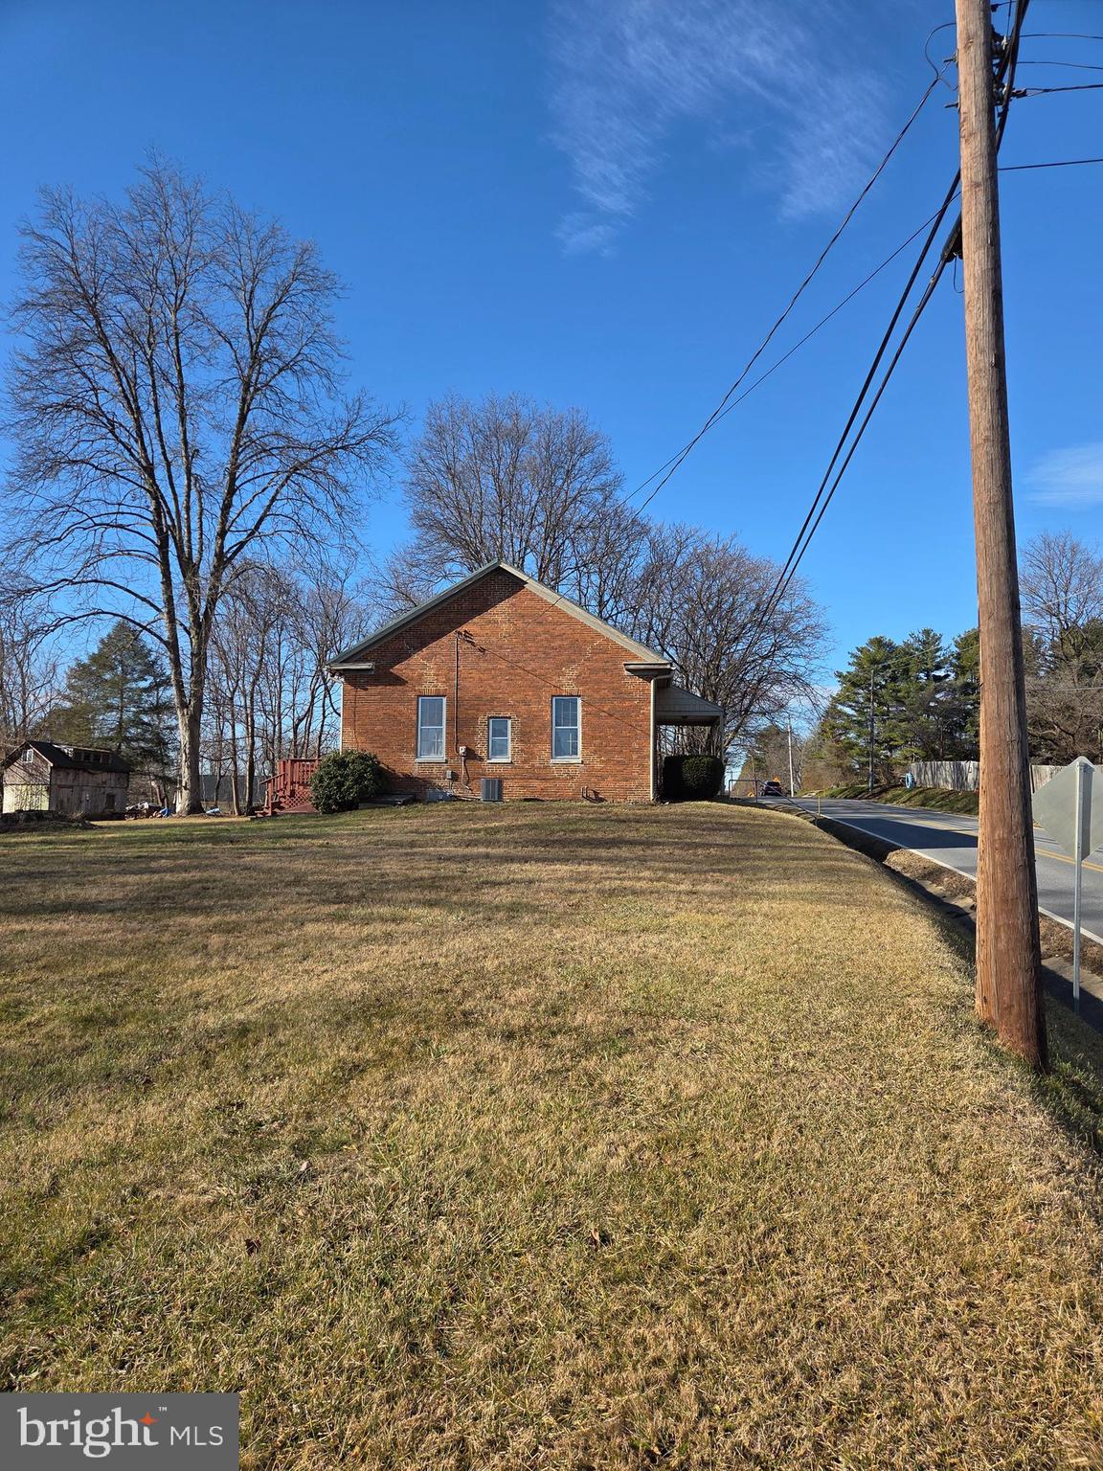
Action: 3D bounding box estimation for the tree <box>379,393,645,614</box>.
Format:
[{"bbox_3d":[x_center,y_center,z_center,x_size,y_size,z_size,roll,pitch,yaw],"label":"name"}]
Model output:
[{"bbox_3d":[-1.999,-7.413,51.548,13.880,21.870,13.180,0,-4,0],"label":"tree"}]

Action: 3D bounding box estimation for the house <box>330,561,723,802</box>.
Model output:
[{"bbox_3d":[-0.614,-1.291,34.643,12.120,7.360,10.800,0,-4,0],"label":"house"}]

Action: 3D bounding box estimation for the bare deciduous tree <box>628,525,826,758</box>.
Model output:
[{"bbox_3d":[9.960,-4.330,55.370,11.260,15.470,10.700,0,-4,0],"label":"bare deciduous tree"}]

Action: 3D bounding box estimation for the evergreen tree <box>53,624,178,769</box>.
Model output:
[{"bbox_3d":[-29.804,-1.169,66.188,8.790,13.270,8.350,0,-4,0],"label":"evergreen tree"}]

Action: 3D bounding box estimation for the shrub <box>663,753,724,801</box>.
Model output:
[{"bbox_3d":[4.464,1.297,30.679,1.930,1.550,1.700,0,-4,0],"label":"shrub"}]

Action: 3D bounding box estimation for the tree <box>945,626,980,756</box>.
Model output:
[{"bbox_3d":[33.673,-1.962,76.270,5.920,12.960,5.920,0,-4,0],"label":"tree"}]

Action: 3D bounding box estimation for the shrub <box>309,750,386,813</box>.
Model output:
[{"bbox_3d":[-5.900,1.328,28.270,2.190,1.830,2.020,0,-4,0],"label":"shrub"}]

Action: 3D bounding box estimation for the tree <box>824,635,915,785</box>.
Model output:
[{"bbox_3d":[24.979,-1.711,77.255,7.540,12.390,7.160,0,-4,0],"label":"tree"}]

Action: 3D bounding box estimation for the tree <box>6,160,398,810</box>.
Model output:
[{"bbox_3d":[-13.843,-10.094,38.685,15.550,26.340,14.770,0,-4,0],"label":"tree"}]

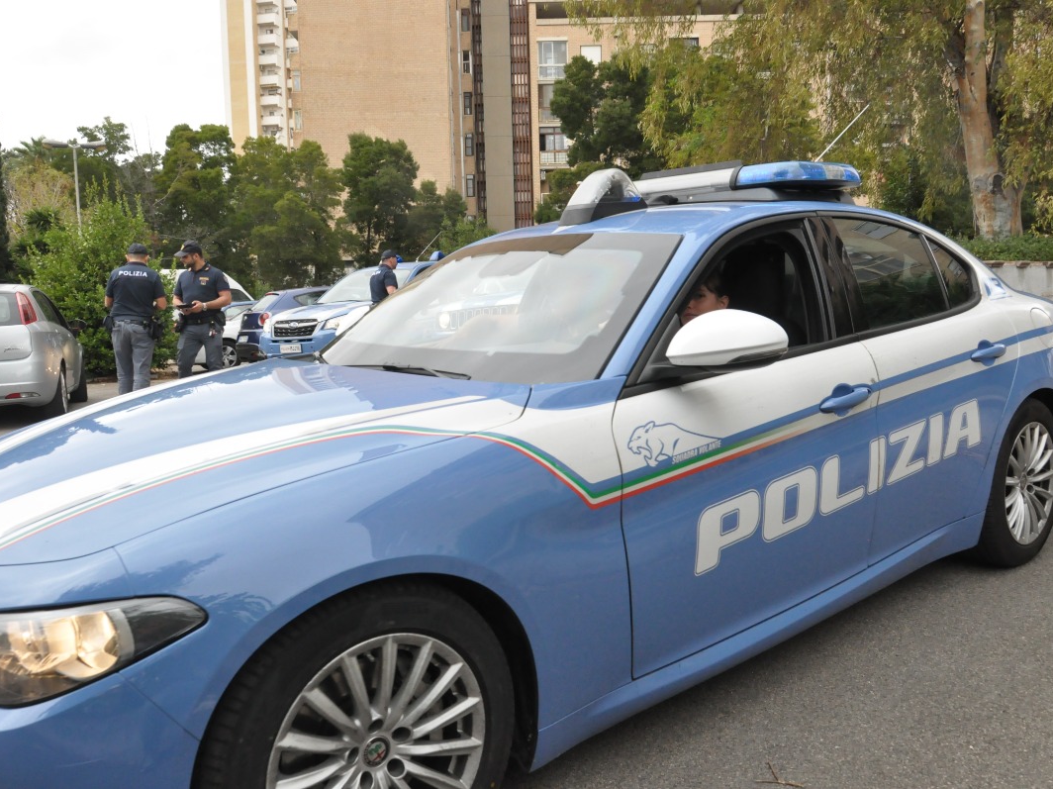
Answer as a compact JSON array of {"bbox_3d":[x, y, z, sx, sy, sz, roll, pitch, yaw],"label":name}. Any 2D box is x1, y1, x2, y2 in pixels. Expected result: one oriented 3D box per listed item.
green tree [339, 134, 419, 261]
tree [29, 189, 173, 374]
[{"bbox_3d":[-5.938,-6.640,36.147,3.300,7.760,3.200,-2,6,0],"label":"green tree"},{"bbox_3d":[-7.584,-1.978,15.803,2.600,3.230,2.500,-2,6,0],"label":"tree"}]

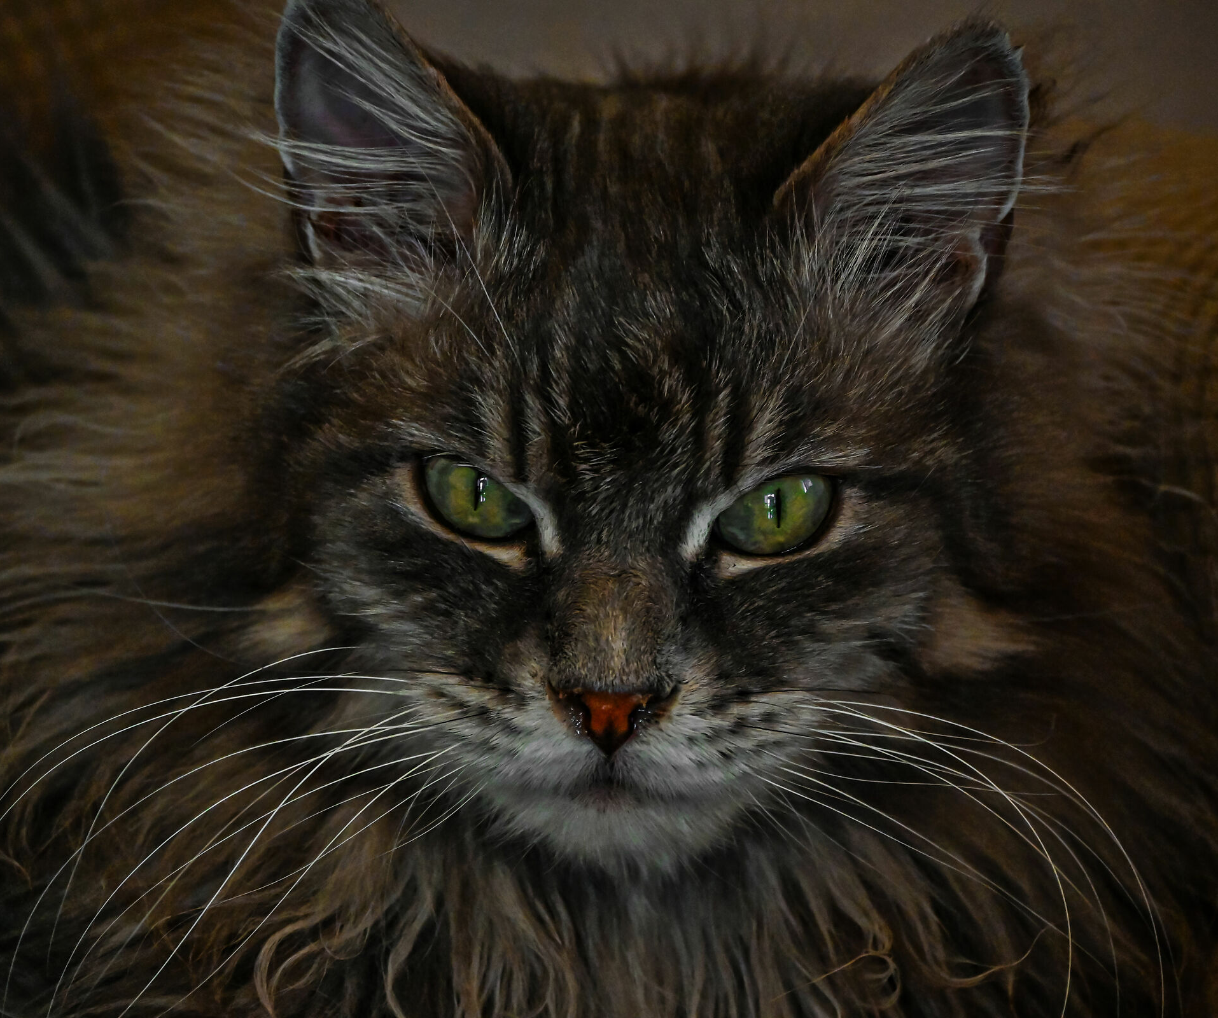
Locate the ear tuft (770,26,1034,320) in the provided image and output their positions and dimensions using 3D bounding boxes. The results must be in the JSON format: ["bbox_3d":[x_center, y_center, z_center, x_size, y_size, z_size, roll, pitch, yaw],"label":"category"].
[{"bbox_3d":[0.043,-0.050,2.335,0.036,0.042,0.024,7,3,-18],"label":"ear tuft"}]

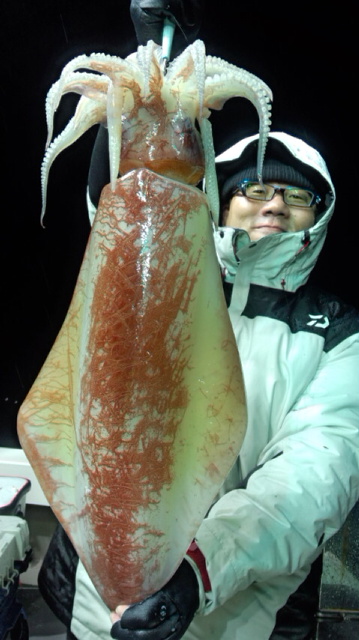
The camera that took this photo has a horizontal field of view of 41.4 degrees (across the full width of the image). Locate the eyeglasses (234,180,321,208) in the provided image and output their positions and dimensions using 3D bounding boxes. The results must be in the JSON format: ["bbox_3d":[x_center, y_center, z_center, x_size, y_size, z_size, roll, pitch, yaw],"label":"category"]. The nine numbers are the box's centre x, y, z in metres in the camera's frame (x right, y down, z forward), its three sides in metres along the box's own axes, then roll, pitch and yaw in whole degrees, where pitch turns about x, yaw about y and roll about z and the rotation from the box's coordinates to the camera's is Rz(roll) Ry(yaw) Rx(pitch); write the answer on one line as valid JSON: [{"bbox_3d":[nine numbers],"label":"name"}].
[{"bbox_3d":[0.163,-0.206,0.860,0.142,0.042,0.140,10,1,-2],"label":"eyeglasses"}]

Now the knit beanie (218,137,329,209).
[{"bbox_3d":[0.170,-0.277,0.885,0.188,0.160,0.210,10,1,-2],"label":"knit beanie"}]

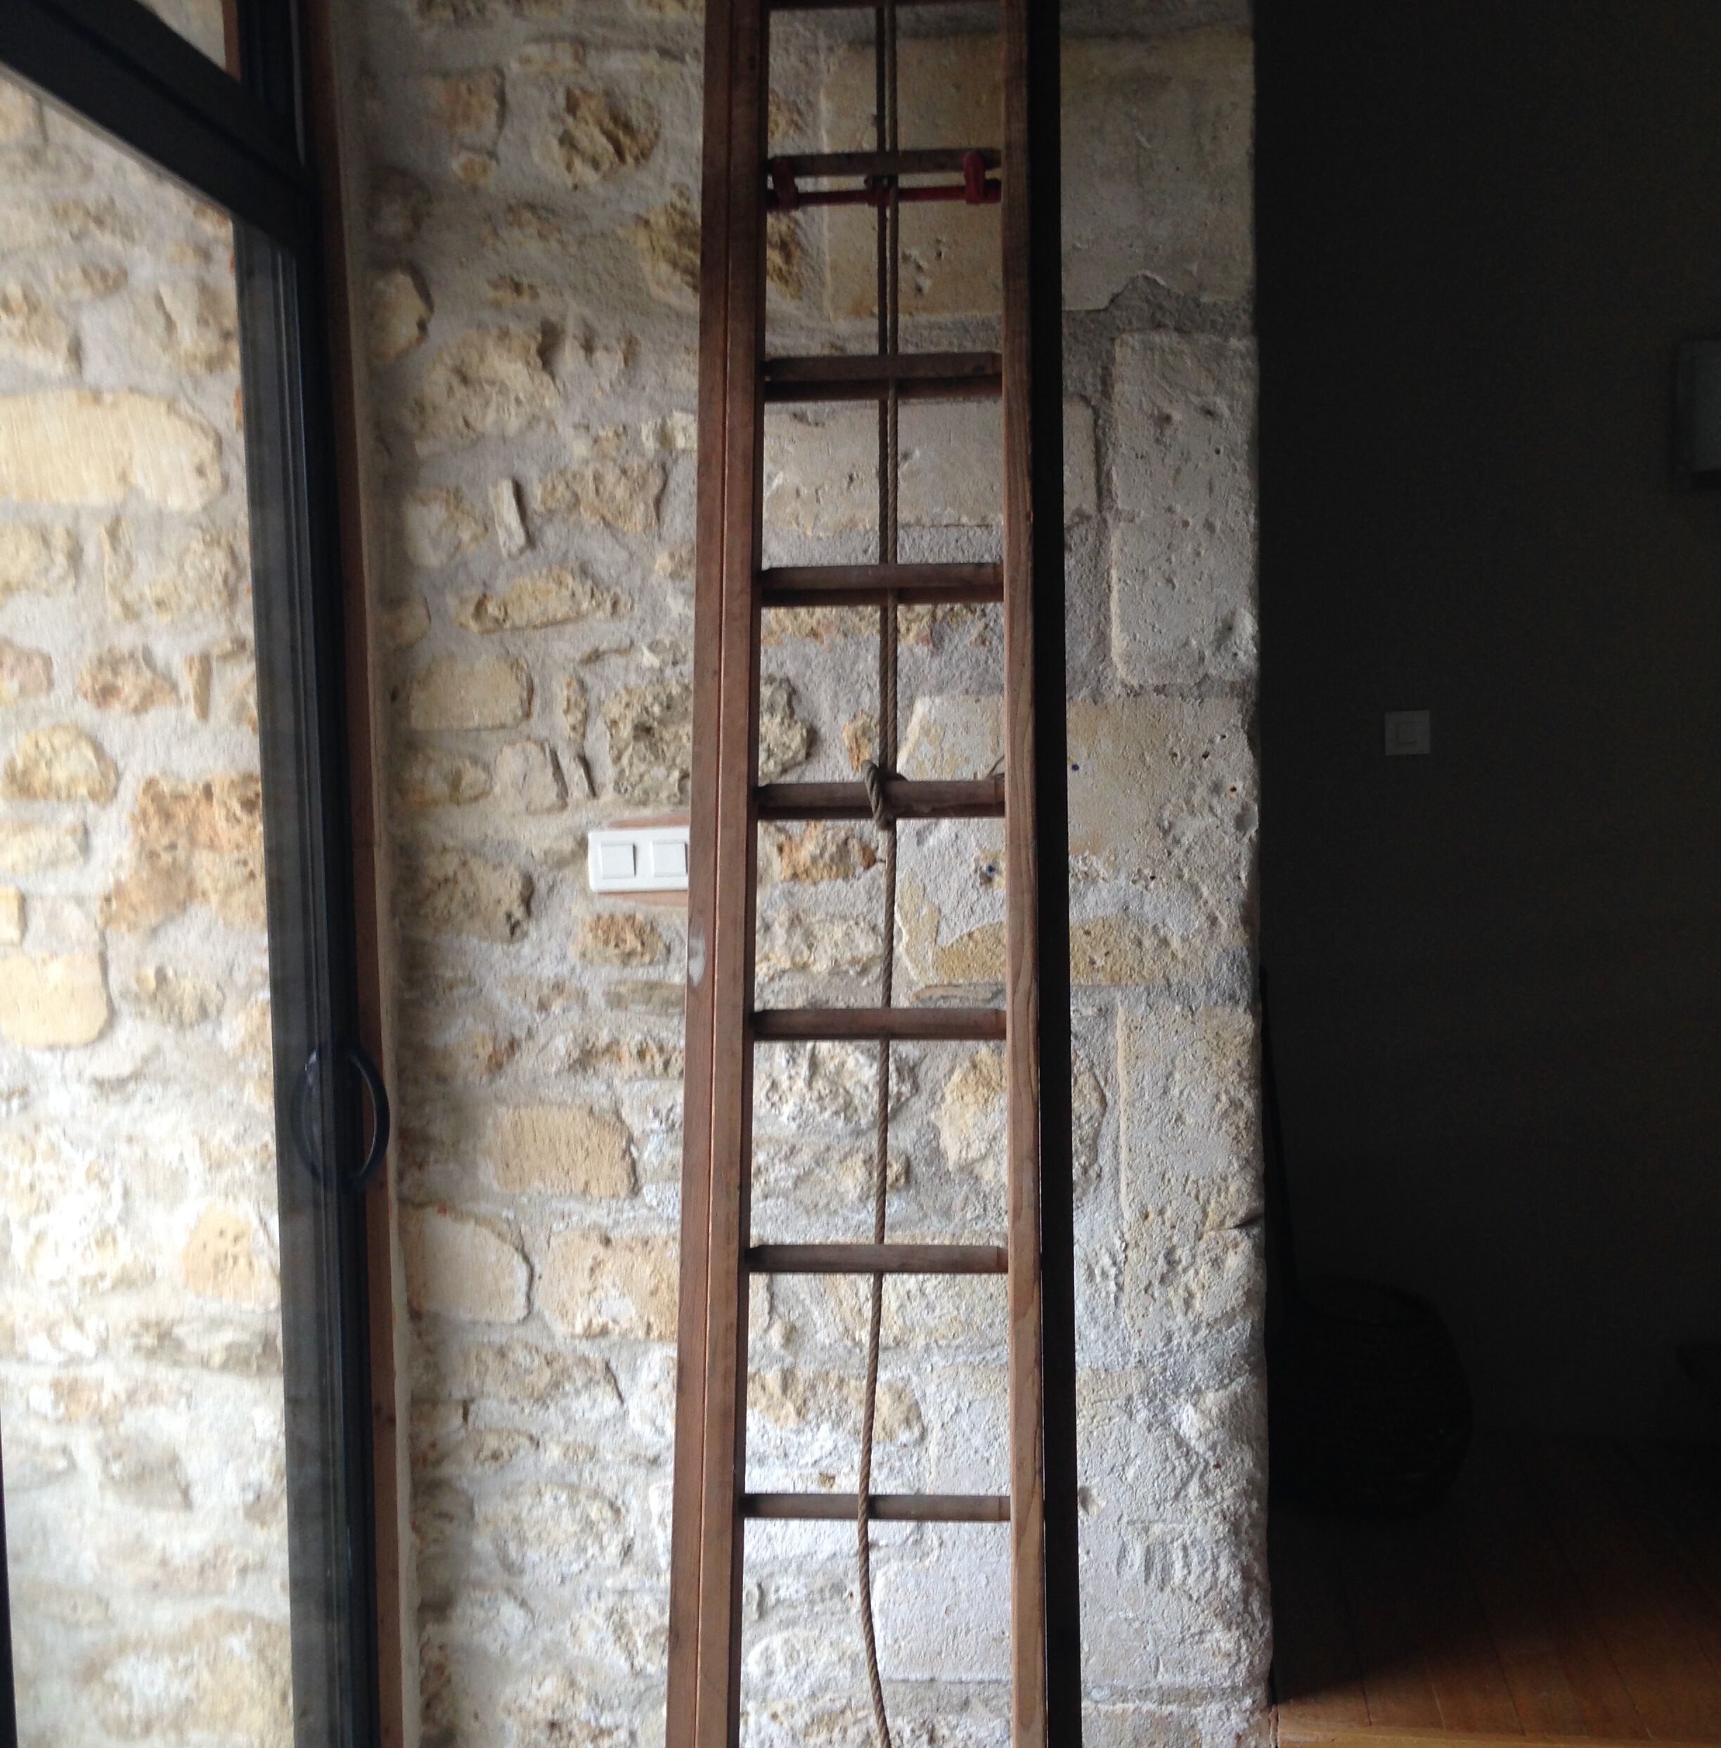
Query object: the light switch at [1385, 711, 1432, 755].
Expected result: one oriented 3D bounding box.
[{"bbox_3d":[0.993,-0.256,3.970,0.080,0.080,0.012,-1,4,8],"label":"light switch"}]

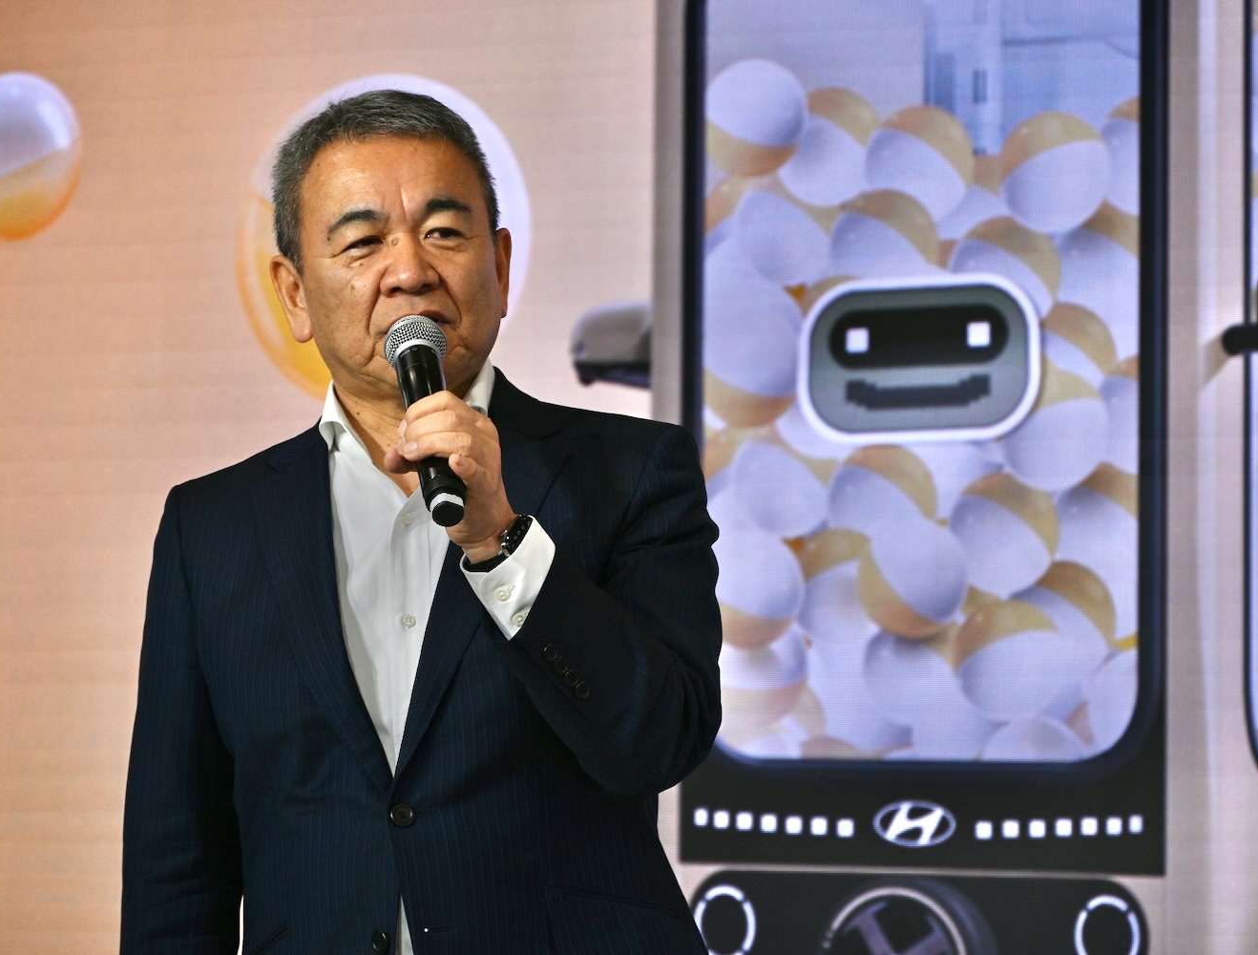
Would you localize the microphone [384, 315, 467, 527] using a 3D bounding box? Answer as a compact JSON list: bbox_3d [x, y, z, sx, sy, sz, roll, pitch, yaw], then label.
[{"bbox_3d":[-0.159,-0.046,4.421,0.051,0.051,0.250,-5,38,-7],"label":"microphone"}]

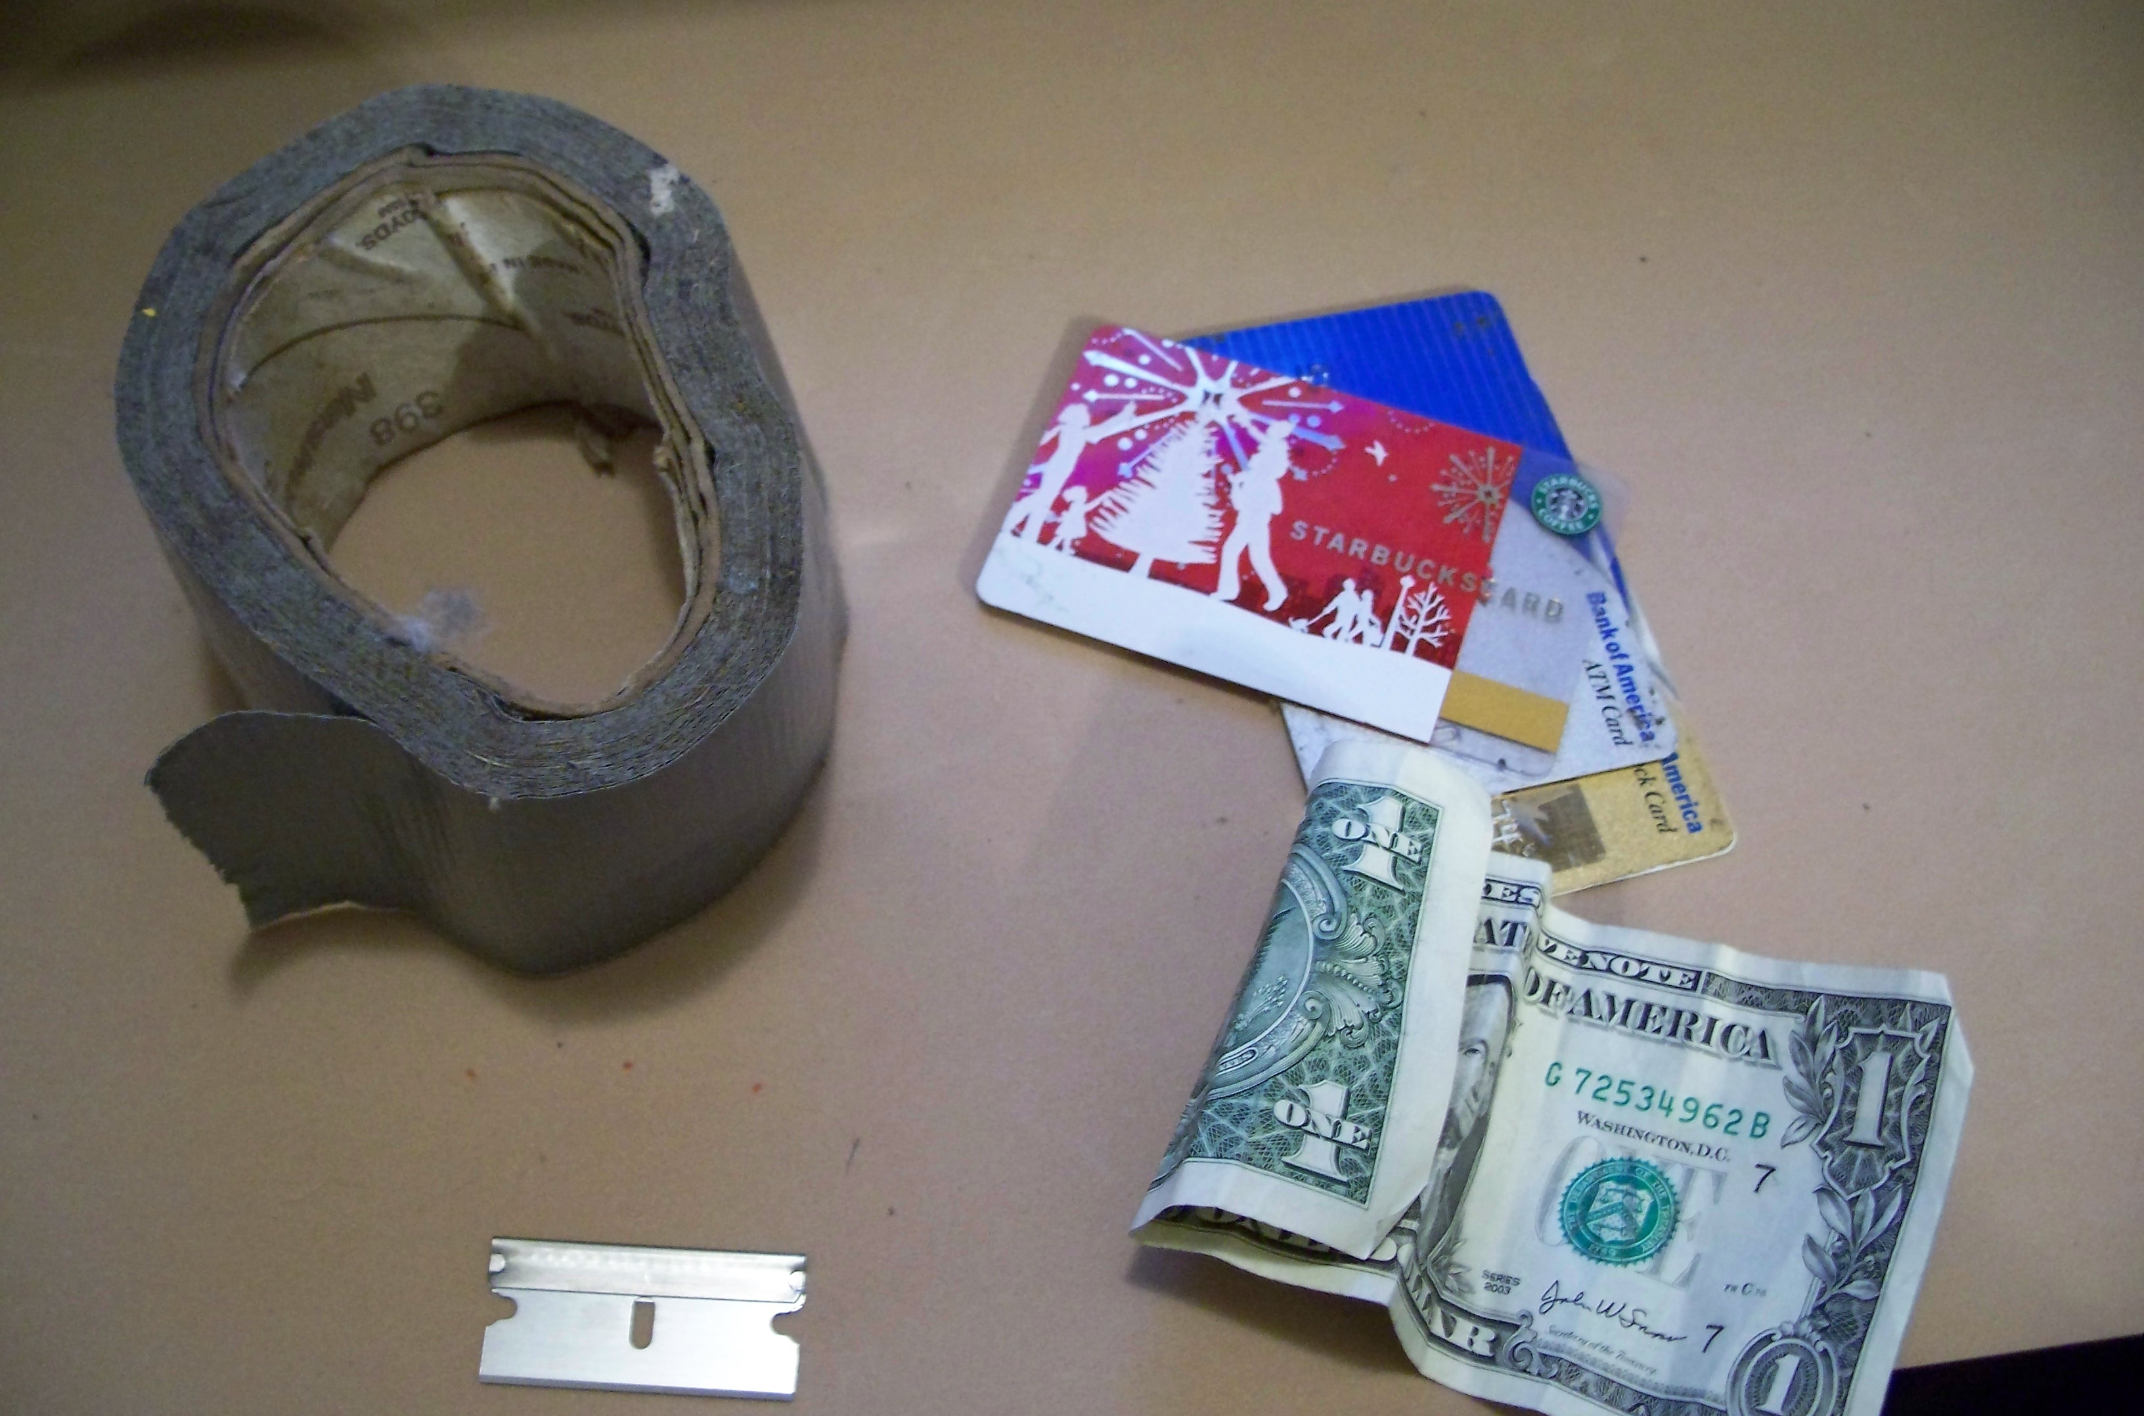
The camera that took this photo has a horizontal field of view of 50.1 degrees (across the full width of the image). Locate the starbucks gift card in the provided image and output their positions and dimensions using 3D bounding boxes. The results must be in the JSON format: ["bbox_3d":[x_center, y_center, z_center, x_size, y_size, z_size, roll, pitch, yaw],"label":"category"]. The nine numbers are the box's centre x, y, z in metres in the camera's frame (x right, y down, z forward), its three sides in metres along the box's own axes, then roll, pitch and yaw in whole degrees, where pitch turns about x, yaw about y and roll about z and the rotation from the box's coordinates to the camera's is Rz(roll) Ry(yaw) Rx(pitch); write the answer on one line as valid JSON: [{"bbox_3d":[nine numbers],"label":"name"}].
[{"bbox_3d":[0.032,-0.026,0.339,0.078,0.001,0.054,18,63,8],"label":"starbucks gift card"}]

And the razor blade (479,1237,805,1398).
[{"bbox_3d":[-0.053,0.076,0.285,0.038,0.001,0.019,2,62,0],"label":"razor blade"}]

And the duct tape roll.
[{"bbox_3d":[-0.077,-0.025,0.311,0.087,0.049,0.113,-8,63,-6],"label":"duct tape roll"}]

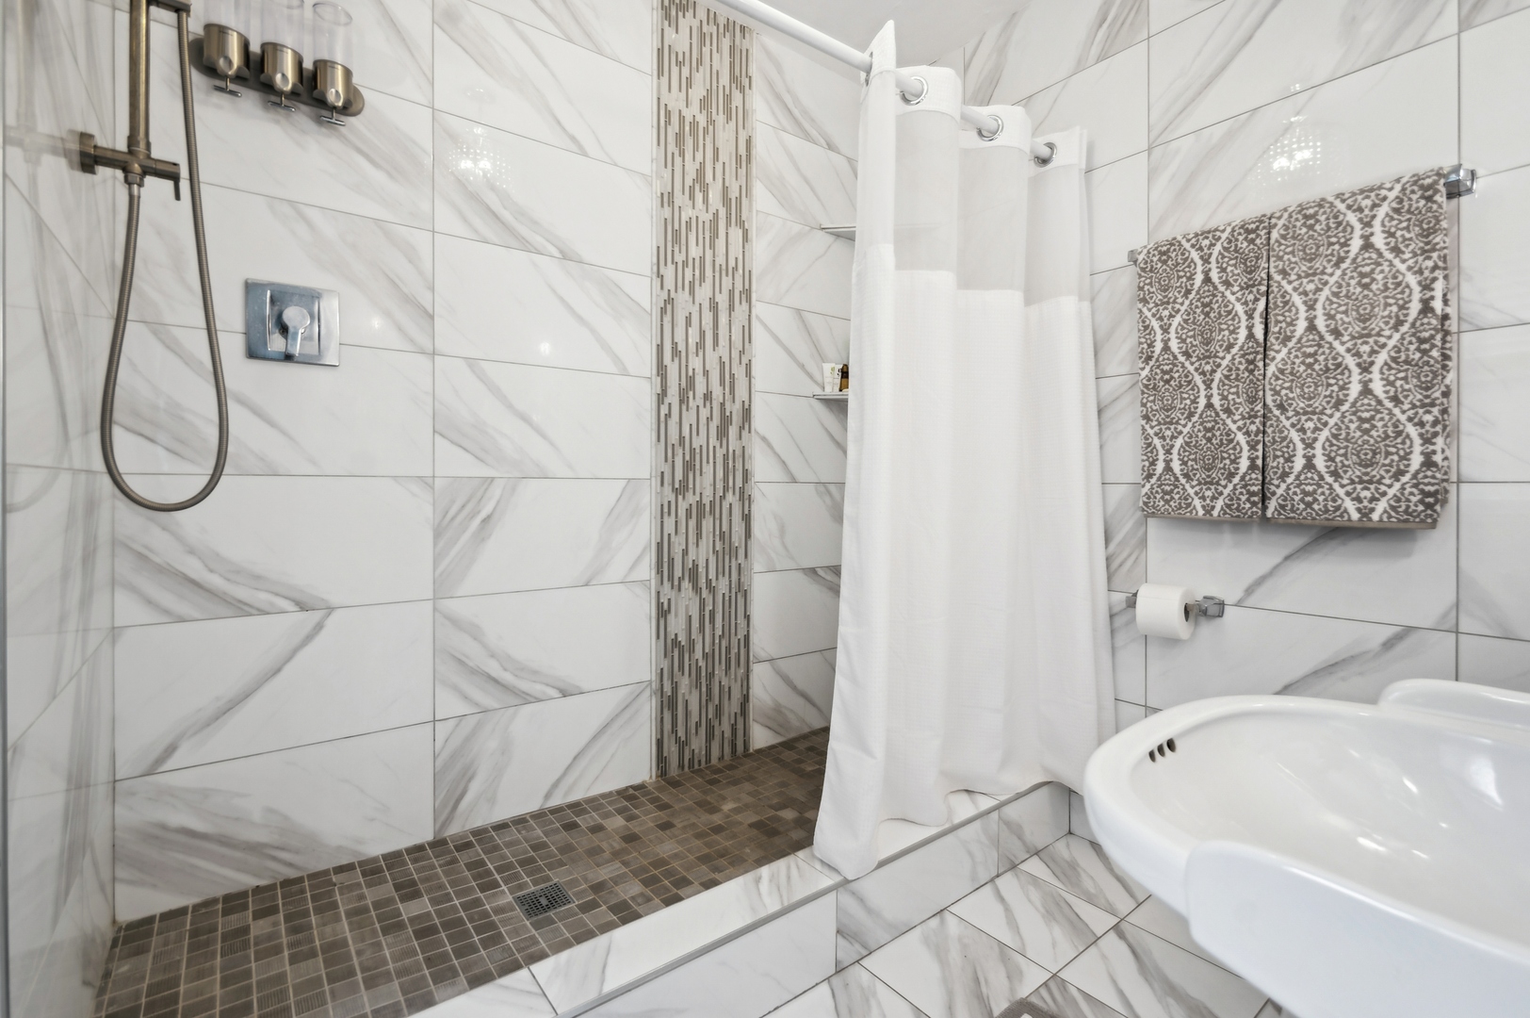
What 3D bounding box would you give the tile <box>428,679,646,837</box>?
[{"bbox_3d":[-0.601,0.688,1.798,0.601,0.304,0.012,-1,1,-35],"label":"tile"}]

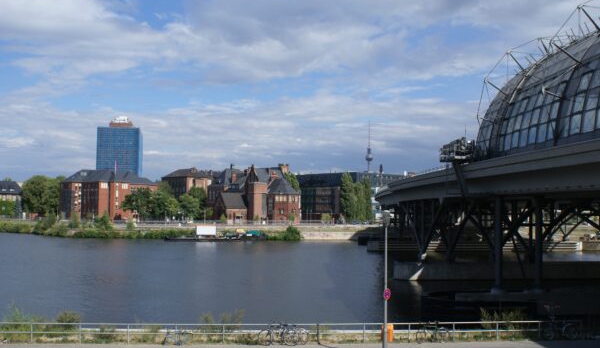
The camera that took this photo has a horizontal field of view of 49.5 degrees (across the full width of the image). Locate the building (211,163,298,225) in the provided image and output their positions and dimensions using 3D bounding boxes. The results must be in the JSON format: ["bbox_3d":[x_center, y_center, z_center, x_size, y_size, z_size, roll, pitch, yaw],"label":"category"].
[{"bbox_3d":[-18.052,8.072,267.383,29.000,24.000,24.000,3,-3,-32],"label":"building"}]

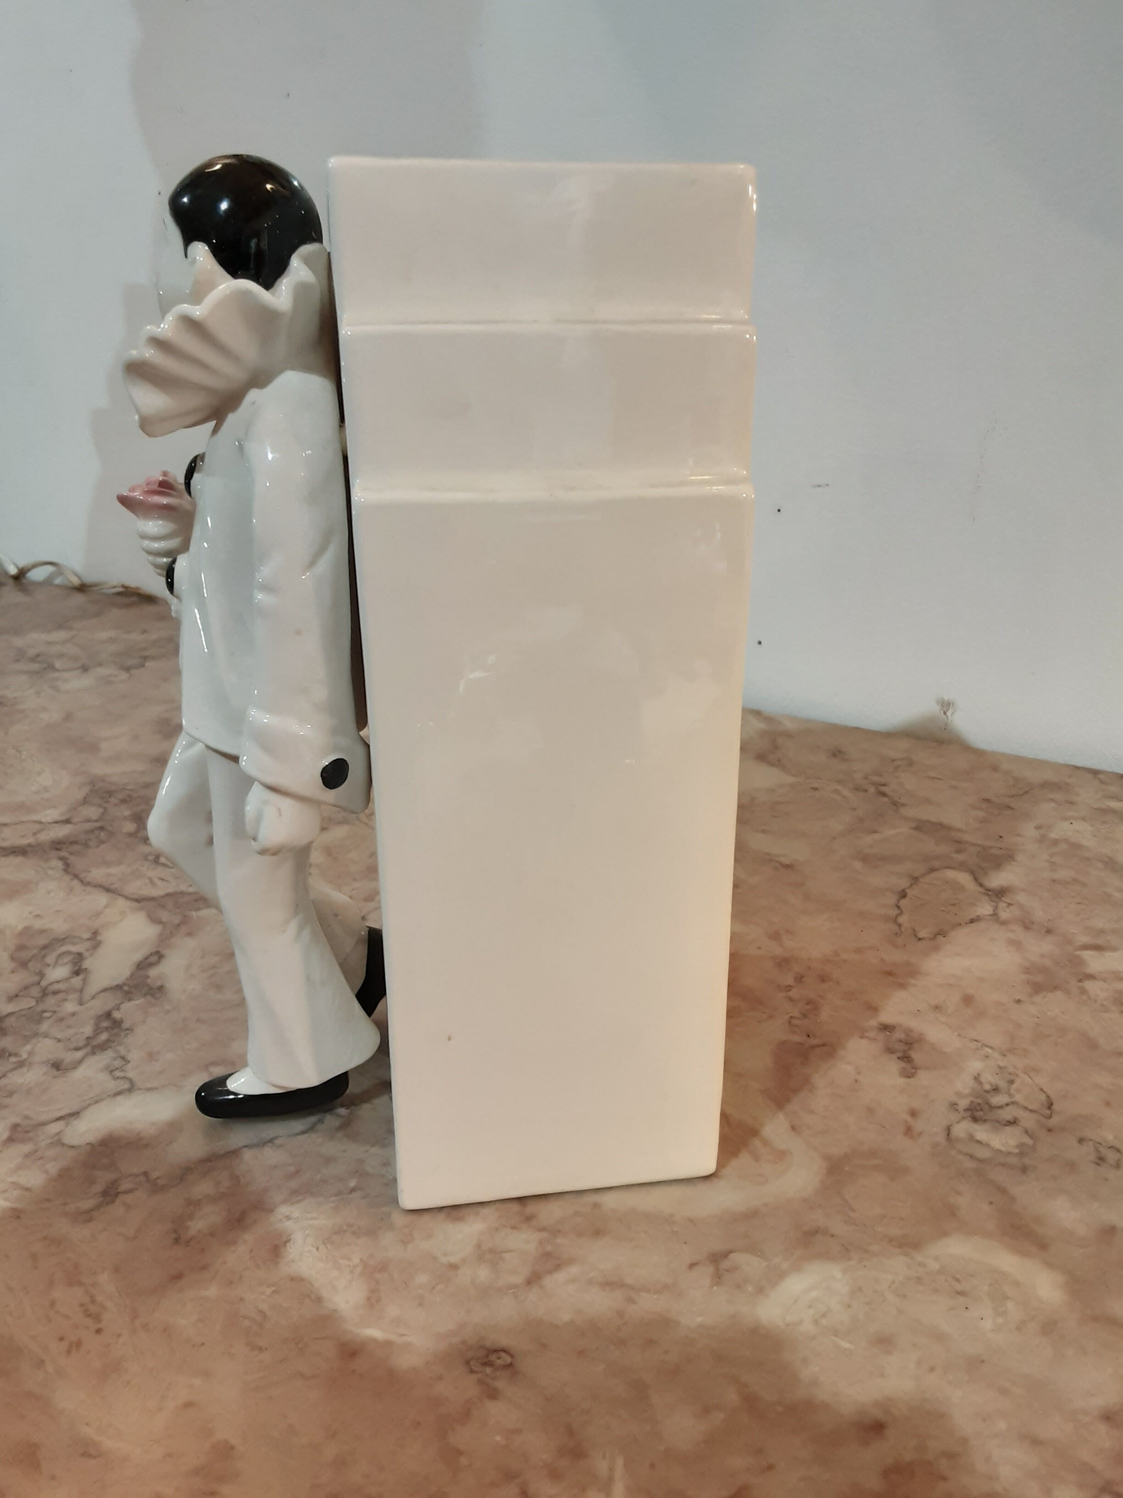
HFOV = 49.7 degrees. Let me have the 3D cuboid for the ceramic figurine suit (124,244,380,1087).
[{"bbox_3d":[-0.098,-0.016,0.380,0.072,0.266,0.090,-3,21,-8],"label":"ceramic figurine suit"}]

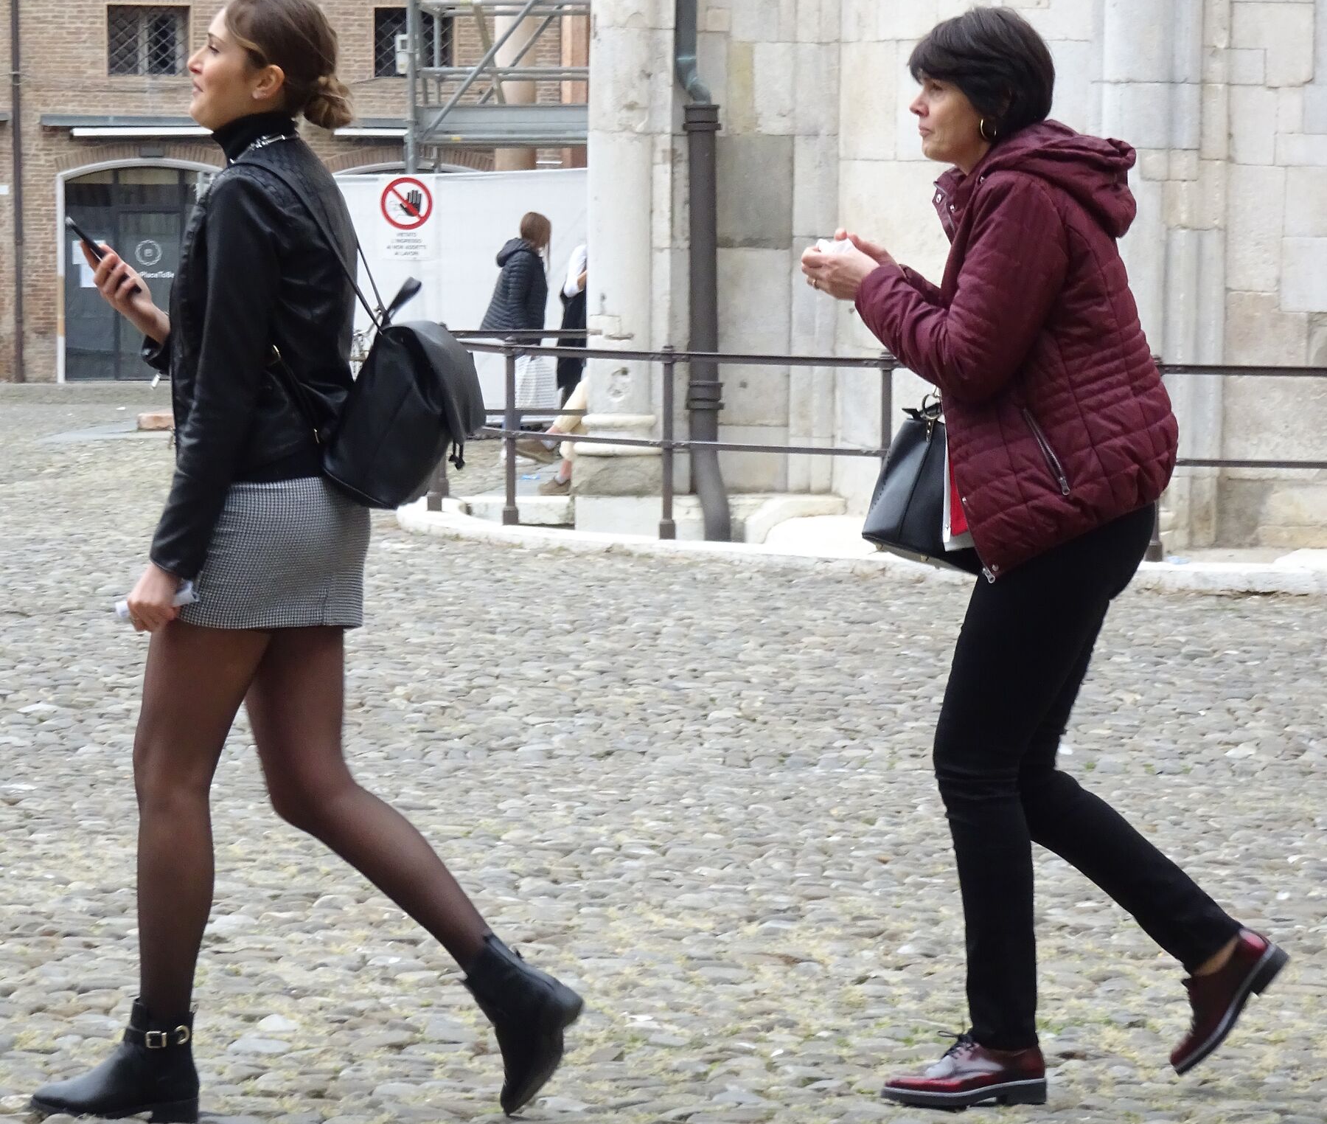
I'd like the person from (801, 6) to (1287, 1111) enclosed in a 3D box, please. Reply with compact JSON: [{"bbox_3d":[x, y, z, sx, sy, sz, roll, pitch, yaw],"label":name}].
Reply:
[{"bbox_3d":[0.561,-0.006,7.680,0.710,1.625,0.520,1,3,10],"label":"person"}]

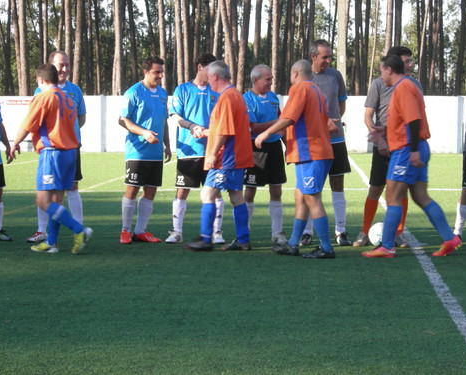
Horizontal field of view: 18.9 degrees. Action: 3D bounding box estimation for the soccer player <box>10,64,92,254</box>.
[{"bbox_3d":[-1.627,-0.249,12.378,0.660,1.672,0.550,5,9,32],"label":"soccer player"}]

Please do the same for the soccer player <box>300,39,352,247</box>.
[{"bbox_3d":[0.849,-0.400,12.739,0.550,1.873,0.450,-3,8,-20],"label":"soccer player"}]

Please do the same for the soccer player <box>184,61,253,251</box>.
[{"bbox_3d":[-0.112,-0.273,12.459,0.660,1.698,0.500,0,8,3],"label":"soccer player"}]

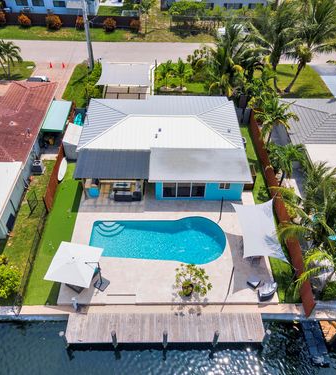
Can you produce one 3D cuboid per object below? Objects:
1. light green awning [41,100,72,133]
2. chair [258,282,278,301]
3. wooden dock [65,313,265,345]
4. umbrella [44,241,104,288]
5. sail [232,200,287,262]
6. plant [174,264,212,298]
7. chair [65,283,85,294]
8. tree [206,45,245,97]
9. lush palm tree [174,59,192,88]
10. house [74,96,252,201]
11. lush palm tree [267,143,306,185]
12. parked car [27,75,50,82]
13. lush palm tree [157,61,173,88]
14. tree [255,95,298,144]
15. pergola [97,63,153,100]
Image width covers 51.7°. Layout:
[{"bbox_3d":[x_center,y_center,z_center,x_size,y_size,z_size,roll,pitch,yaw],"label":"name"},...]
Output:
[{"bbox_3d":[-10.830,-7.040,34.190,2.100,0.400,5.000,0,46,0],"label":"light green awning"},{"bbox_3d":[6.740,6.994,23.467,1.500,0.720,1.000,-30,52,-26],"label":"chair"},{"bbox_3d":[-0.150,9.307,22.773,12.500,0.500,1.950,0,44,0],"label":"wooden dock"},{"bbox_3d":[-6.080,5.722,23.597,3.100,2.750,3.000,9,45,9],"label":"umbrella"},{"bbox_3d":[6.550,2.791,24.597,3.500,1.150,6.100,0,46,0],"label":"sail"},{"bbox_3d":[1.650,6.199,22.930,2.350,2.600,2.250,0,46,0],"label":"plant"},{"bbox_3d":[-5.980,6.273,24.218,1.250,0.650,2.000,25,51,23],"label":"chair"},{"bbox_3d":[7.064,-13.821,41.315,4.400,5.800,4.400,0,44,0],"label":"tree"},{"bbox_3d":[1.850,-13.409,41.569,2.000,3.500,2.000,0,46,0],"label":"lush palm tree"},{"bbox_3d":[-0.500,-4.279,32.455,14.400,3.700,12.400,0,46,0],"label":"house"},{"bbox_3d":[10.094,-1.533,29.881,3.300,4.300,3.300,0,44,0],"label":"lush palm tree"},{"bbox_3d":[-16.800,-12.831,43.332,4.500,1.550,1.850,0,44,0],"label":"parked car"},{"bbox_3d":[-0.281,-13.900,43.000,1.900,3.500,1.900,0,44,0],"label":"lush palm tree"},{"bbox_3d":[10.326,-6.191,33.979,4.000,5.200,4.000,0,44,0],"label":"tree"},{"bbox_3d":[-4.900,-12.223,40.921,6.000,2.750,5.400,0,46,0],"label":"pergola"}]

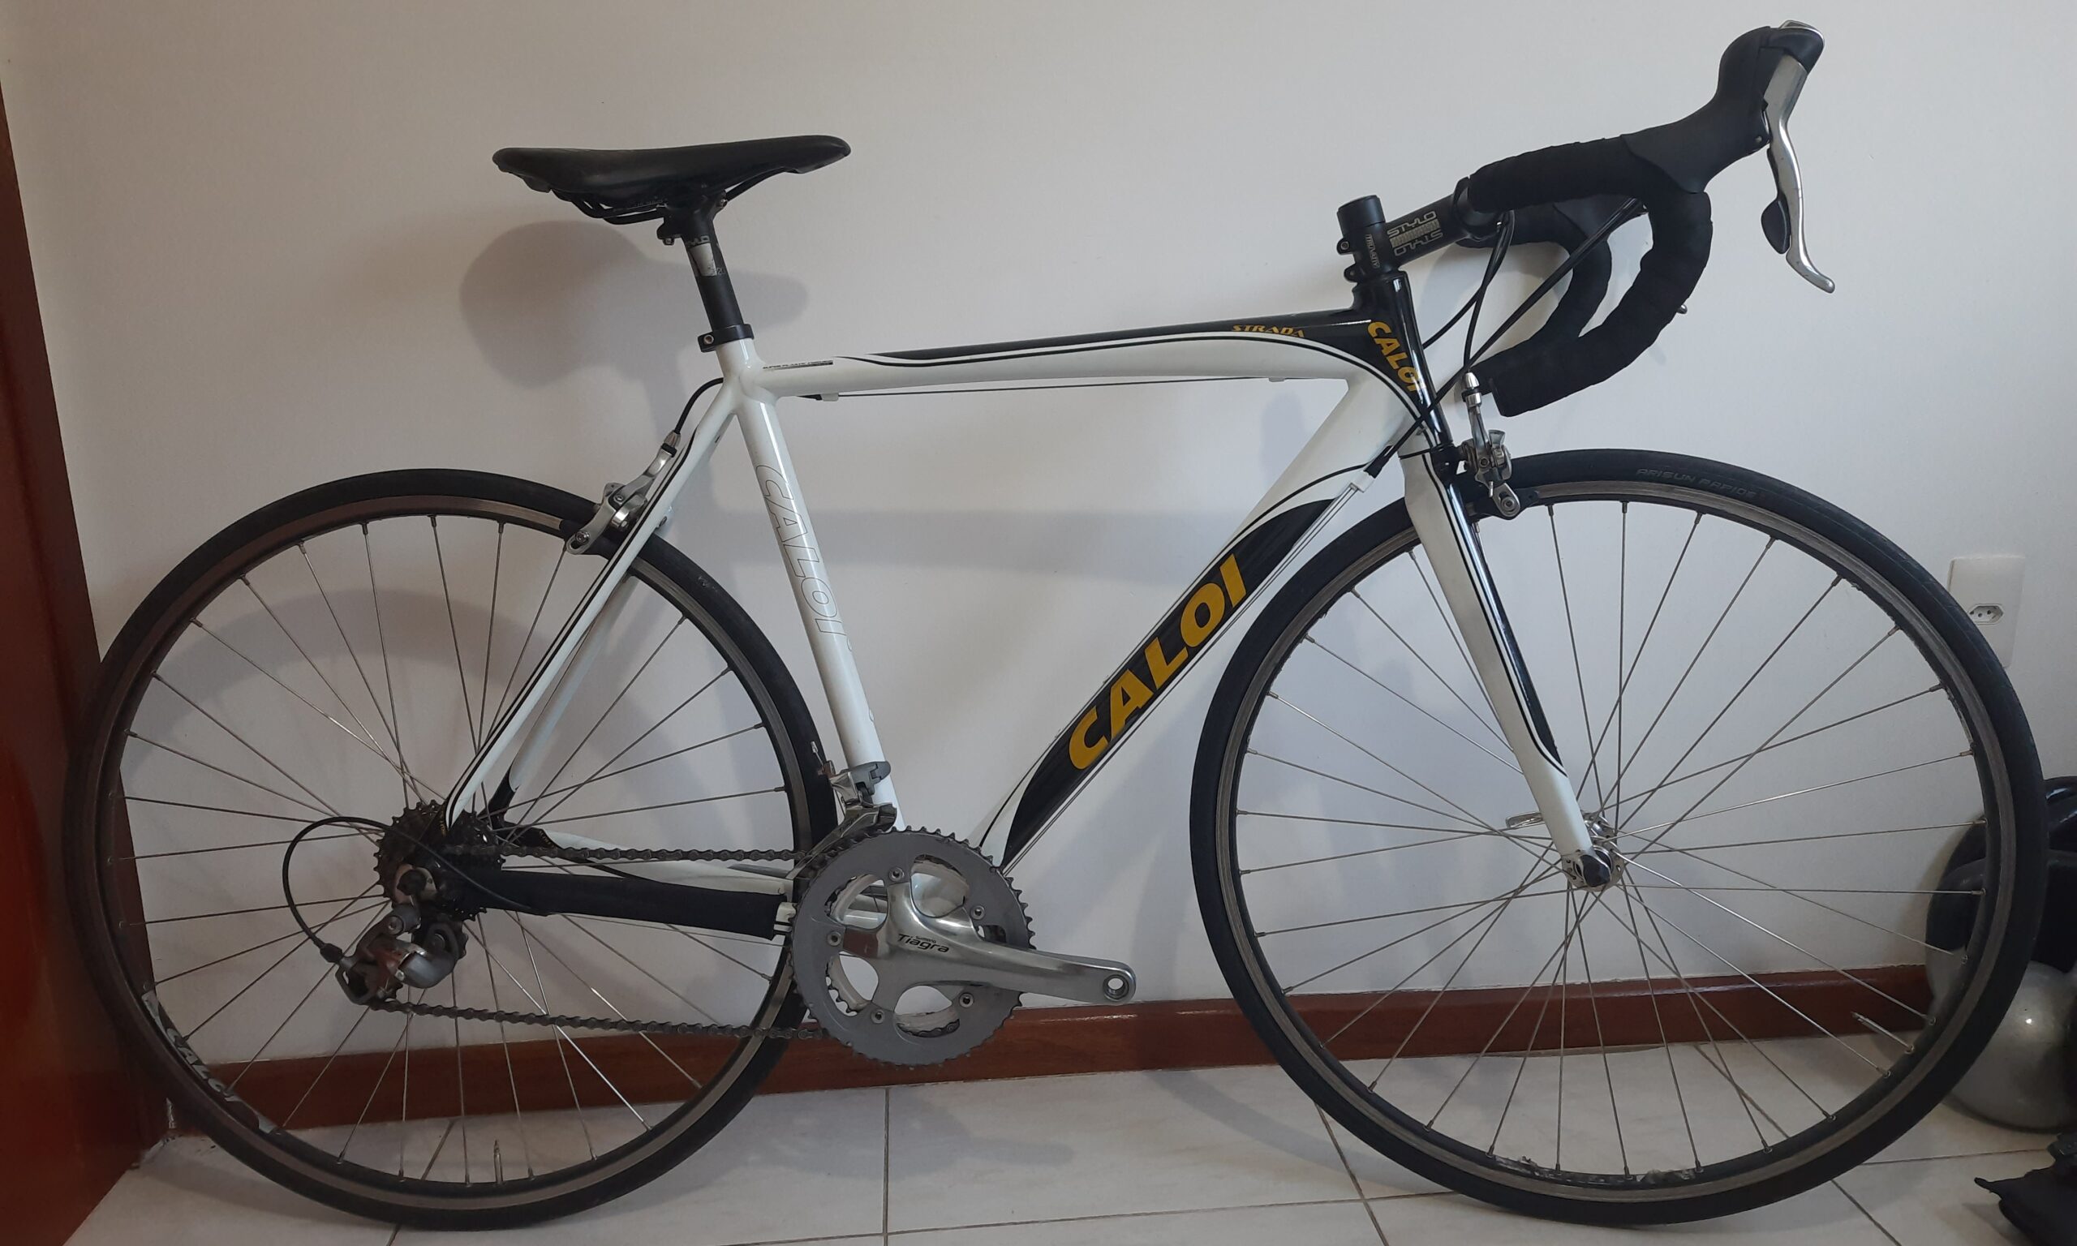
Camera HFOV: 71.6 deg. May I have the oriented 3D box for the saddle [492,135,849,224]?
[{"bbox_3d":[-0.295,-0.363,1.185,0.280,0.070,0.140,-1,6,1],"label":"saddle"}]

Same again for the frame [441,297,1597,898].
[{"bbox_3d":[-0.028,0.001,1.215,1.010,0.565,0.140,-1,6,1],"label":"frame"}]

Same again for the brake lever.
[{"bbox_3d":[0.480,-0.283,0.900,0.045,0.155,0.033,-3,9,15],"label":"brake lever"}]

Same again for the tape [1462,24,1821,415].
[{"bbox_3d":[0.443,-0.294,1.138,0.205,0.240,0.455,3,11,14],"label":"tape"}]

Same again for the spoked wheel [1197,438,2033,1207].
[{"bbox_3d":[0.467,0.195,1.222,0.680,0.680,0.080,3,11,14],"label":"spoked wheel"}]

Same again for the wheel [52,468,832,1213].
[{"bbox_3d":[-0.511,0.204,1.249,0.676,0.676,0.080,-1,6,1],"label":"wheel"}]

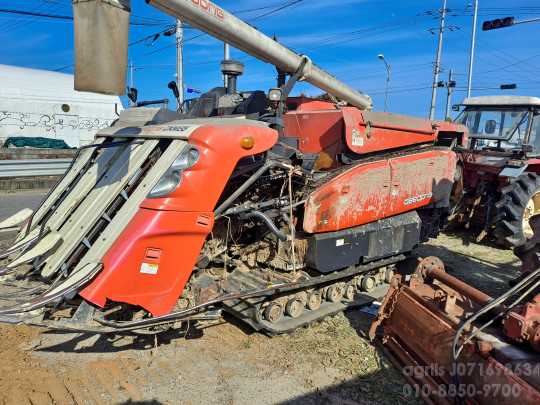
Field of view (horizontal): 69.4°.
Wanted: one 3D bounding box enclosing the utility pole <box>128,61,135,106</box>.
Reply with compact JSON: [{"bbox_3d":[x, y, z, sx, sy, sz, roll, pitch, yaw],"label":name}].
[{"bbox_3d":[-15.345,-10.183,43.727,0.260,10.950,0.260,1,8,0],"label":"utility pole"}]

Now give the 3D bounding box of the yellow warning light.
[{"bbox_3d":[-0.159,-0.416,2.750,0.095,0.093,0.060,-5,10,-37],"label":"yellow warning light"}]

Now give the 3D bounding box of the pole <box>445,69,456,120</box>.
[{"bbox_3d":[13.421,-6.066,29.508,0.280,7.700,0.280,1,8,0],"label":"pole"}]

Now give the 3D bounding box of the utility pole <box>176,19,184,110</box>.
[{"bbox_3d":[-3.805,-5.478,16.571,0.270,9.300,0.270,1,8,0],"label":"utility pole"}]

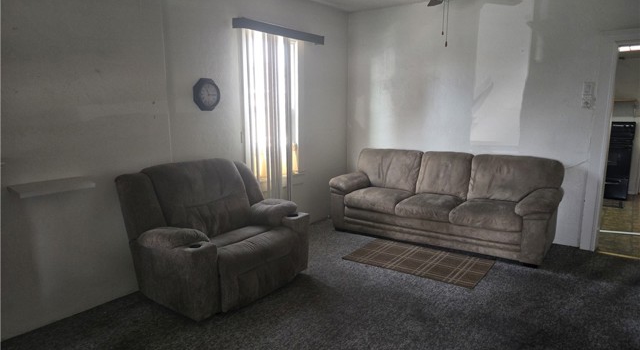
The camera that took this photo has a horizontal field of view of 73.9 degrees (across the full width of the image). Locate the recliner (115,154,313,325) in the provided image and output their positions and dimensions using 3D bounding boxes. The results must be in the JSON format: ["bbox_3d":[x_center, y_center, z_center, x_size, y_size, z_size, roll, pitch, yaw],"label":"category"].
[{"bbox_3d":[-0.790,0.405,3.529,0.905,1.007,1.212,6,11,35],"label":"recliner"}]

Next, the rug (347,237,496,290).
[{"bbox_3d":[0.942,0.810,4.086,1.244,0.012,0.774,6,11,35],"label":"rug"}]

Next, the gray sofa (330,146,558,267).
[{"bbox_3d":[1.315,0.241,4.686,2.384,0.942,0.934,6,11,35],"label":"gray sofa"}]

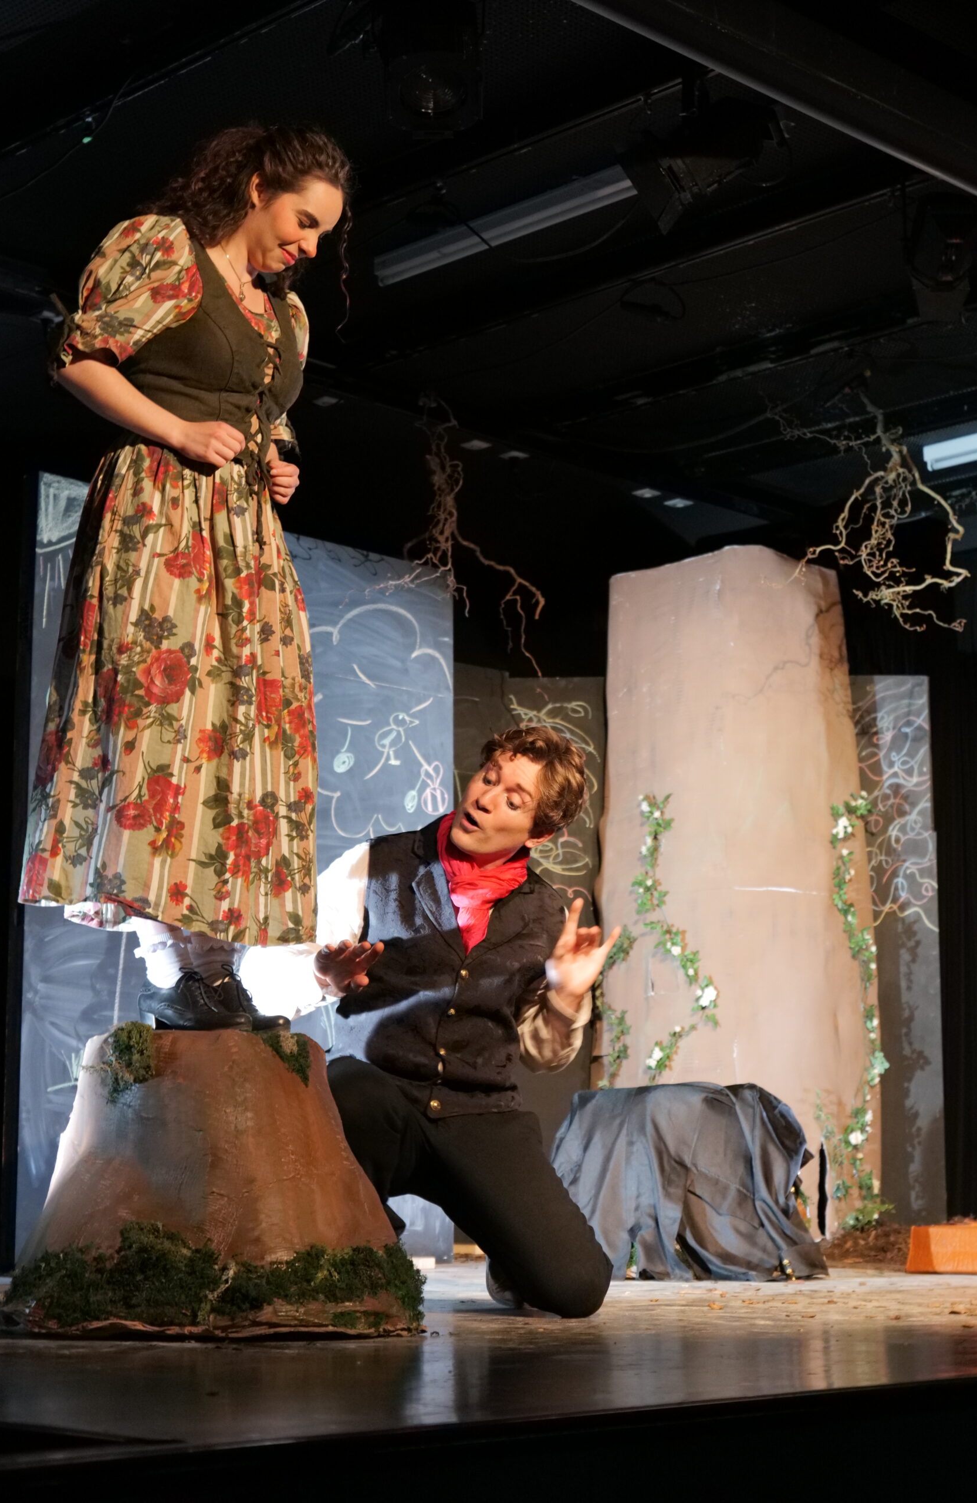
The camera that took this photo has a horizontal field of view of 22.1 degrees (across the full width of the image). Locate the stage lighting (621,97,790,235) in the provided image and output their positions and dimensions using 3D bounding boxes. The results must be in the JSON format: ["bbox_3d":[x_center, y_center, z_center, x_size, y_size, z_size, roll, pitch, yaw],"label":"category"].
[{"bbox_3d":[0.568,-1.521,6.537,0.400,0.250,0.290,-39,-8,-6],"label":"stage lighting"}]

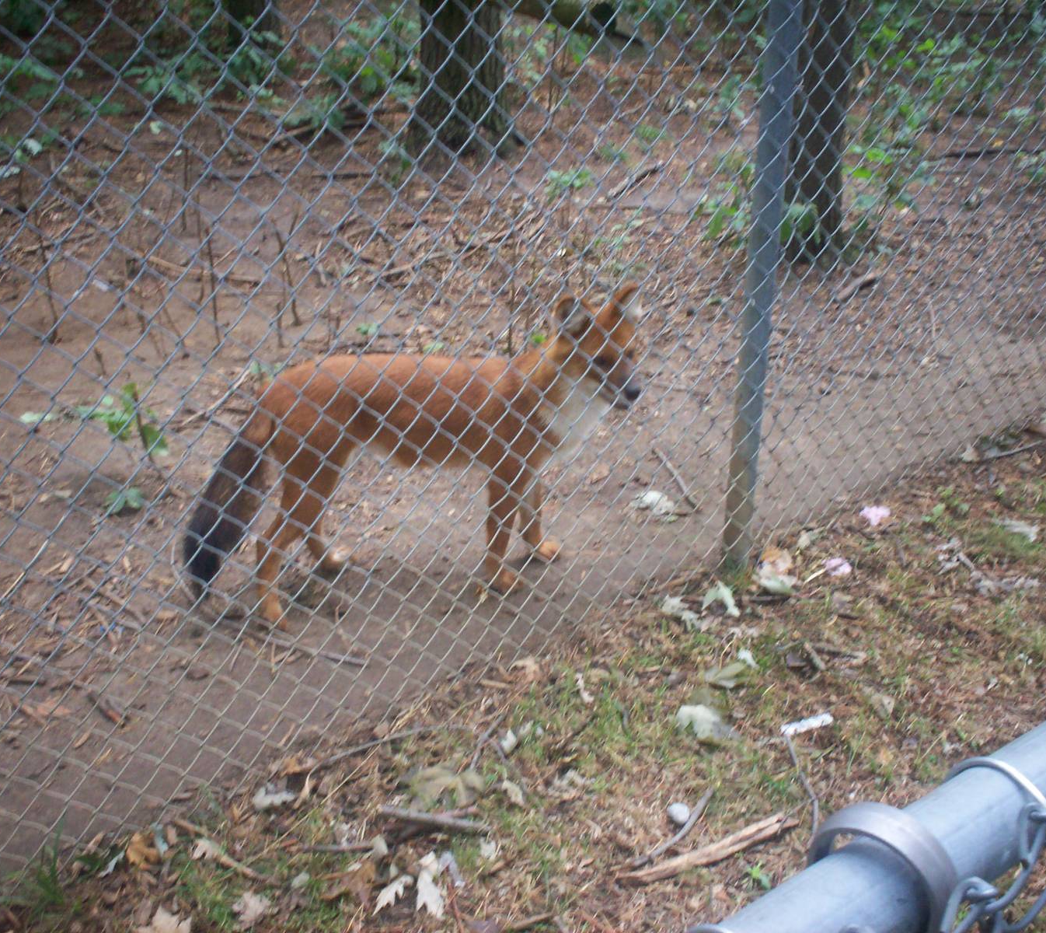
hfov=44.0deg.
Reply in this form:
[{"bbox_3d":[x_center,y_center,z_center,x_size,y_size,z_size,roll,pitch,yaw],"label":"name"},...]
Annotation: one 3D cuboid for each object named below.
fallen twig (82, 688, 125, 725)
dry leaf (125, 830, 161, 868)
[{"bbox_3d":[-0.760,0.438,2.359,0.023,0.016,0.142,-20,33,-36],"label":"fallen twig"},{"bbox_3d":[-0.597,0.601,2.032,0.056,0.025,0.062,1,26,0],"label":"dry leaf"}]

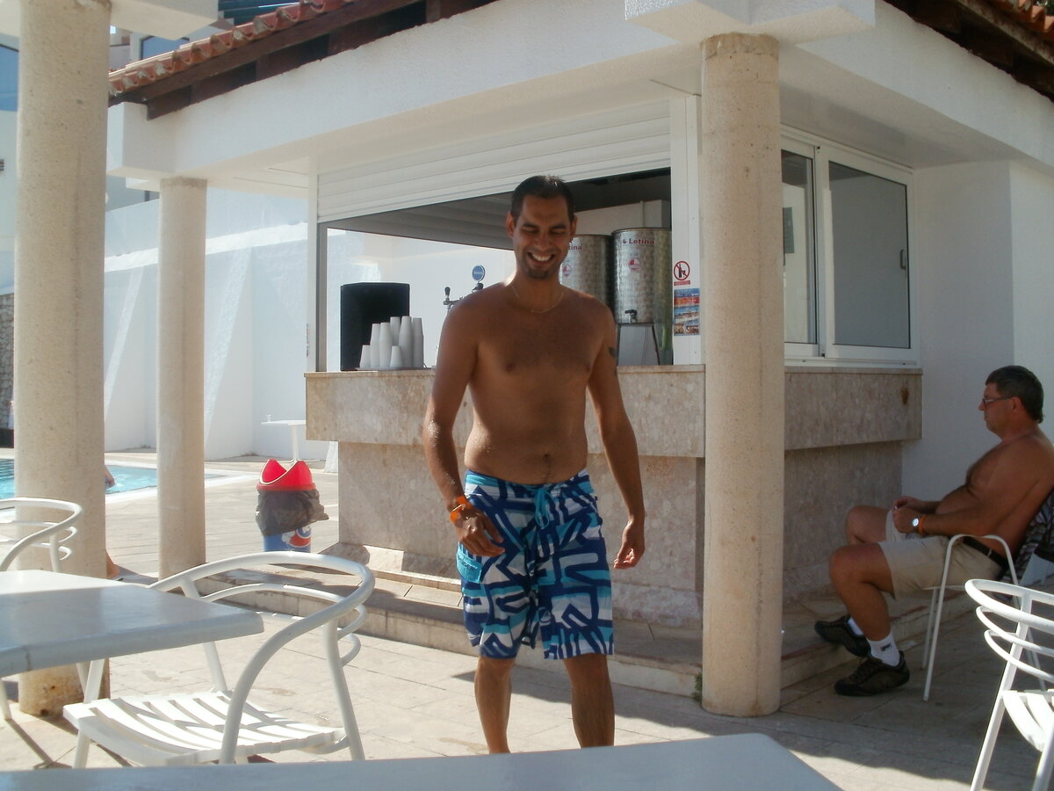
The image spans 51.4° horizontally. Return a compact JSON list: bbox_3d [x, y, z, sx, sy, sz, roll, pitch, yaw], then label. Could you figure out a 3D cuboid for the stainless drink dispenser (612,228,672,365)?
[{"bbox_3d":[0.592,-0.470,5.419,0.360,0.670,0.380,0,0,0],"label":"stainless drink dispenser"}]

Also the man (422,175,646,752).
[{"bbox_3d":[0.018,0.292,2.931,0.550,1.740,0.420,0,0,-21],"label":"man"}]

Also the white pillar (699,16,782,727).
[{"bbox_3d":[0.805,-0.077,4.110,0.298,2.470,0.298,0,0,0],"label":"white pillar"}]

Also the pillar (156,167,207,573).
[{"bbox_3d":[-2.158,-0.082,6.880,0.295,2.470,0.295,0,0,42],"label":"pillar"}]

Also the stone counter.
[{"bbox_3d":[0.480,0.441,6.491,2.830,1.170,2.280,0,0,42],"label":"stone counter"}]

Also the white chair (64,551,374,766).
[{"bbox_3d":[-0.679,0.789,2.489,0.570,0.750,0.560,0,0,44],"label":"white chair"}]

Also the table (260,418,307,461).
[{"bbox_3d":[-3.946,0.776,18.802,0.900,0.690,0.850,0,0,42],"label":"table"}]

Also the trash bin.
[{"bbox_3d":[-1.677,0.800,7.802,0.460,0.700,0.440,0,0,0],"label":"trash bin"}]

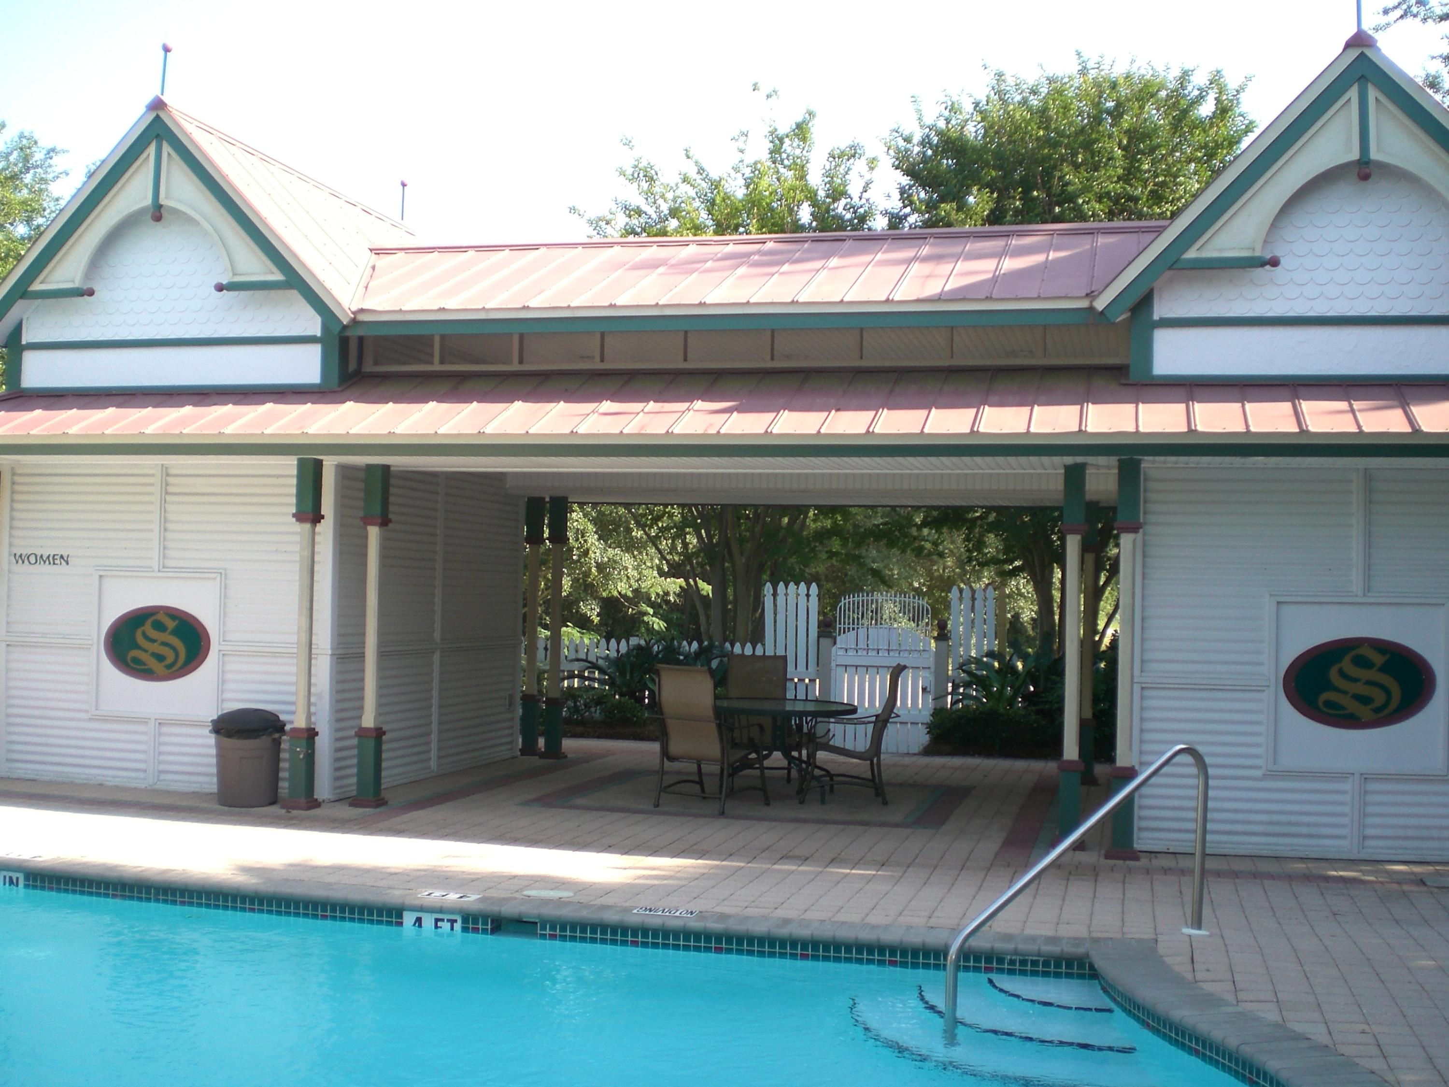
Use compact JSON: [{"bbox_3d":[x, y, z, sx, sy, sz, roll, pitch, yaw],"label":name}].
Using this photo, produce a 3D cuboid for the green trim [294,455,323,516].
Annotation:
[{"bbox_3d":[-2.883,-0.386,11.040,0.136,0.392,0.136,1,-2,15],"label":"green trim"}]

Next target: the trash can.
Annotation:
[{"bbox_3d":[-3.330,1.487,11.108,0.516,0.665,0.500,1,-2,0],"label":"trash can"}]

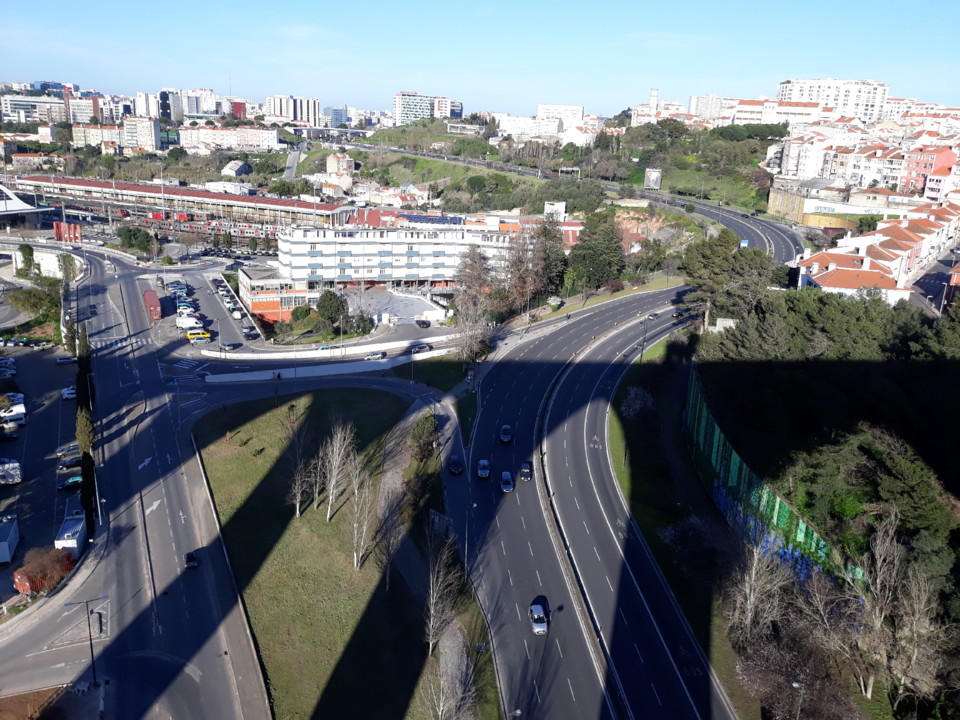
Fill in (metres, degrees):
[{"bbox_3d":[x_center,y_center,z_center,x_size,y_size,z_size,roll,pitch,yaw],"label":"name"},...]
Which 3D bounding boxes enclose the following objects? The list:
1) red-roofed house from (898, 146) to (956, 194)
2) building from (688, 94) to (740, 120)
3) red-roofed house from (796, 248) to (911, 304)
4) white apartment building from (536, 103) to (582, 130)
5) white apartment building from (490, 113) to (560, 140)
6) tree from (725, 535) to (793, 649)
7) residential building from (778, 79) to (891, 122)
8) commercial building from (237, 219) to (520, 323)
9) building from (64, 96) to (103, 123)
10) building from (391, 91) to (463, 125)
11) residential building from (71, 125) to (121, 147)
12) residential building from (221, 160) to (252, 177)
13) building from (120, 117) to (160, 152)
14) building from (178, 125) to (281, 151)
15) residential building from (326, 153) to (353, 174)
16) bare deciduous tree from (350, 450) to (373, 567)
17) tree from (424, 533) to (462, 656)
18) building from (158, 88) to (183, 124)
[{"bbox_3d":[173.000,-73.688,290.000,11.000,18.000,14.000,-3,18,-17],"label":"red-roofed house"},{"bbox_3d":[240.572,-257.686,770.000,48.000,27.000,15.000,6,18,12],"label":"building"},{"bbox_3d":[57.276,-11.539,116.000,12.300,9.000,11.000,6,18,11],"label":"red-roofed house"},{"bbox_3d":[83.630,-249.840,778.200,48.000,27.880,16.000,6,16,12],"label":"white apartment building"},{"bbox_3d":[39.775,-203.221,655.000,58.000,23.000,15.000,5,18,8],"label":"white apartment building"},{"bbox_3d":[30.160,25.330,81.100,6.100,13.400,6.000,2,16,0],"label":"tree"},{"bbox_3d":[272.255,-198.405,582.000,78.000,36.000,30.000,12,20,28],"label":"residential building"},{"bbox_3d":[-25.970,-25.030,206.400,74.000,23.400,22.000,-2,17,-14],"label":"commercial building"},{"bbox_3d":[-385.179,-241.676,728.000,25.000,26.000,15.000,0,18,-8],"label":"building"},{"bbox_3d":[-59.389,-279.972,835.000,68.000,35.000,20.000,-11,22,-35],"label":"building"},{"bbox_3d":[-294.930,-173.910,584.140,38.000,16.510,12.000,2,16,0],"label":"residential building"},{"bbox_3d":[-142.180,-111.140,437.590,10.000,8.320,16.000,8,17,17],"label":"residential building"},{"bbox_3d":[-282.624,-187.709,624.000,24.000,28.000,13.000,1,18,-4],"label":"building"},{"bbox_3d":[-195.692,-174.623,588.000,73.000,17.000,12.000,-1,18,-11],"label":"building"},{"bbox_3d":[-84.490,-118.700,452.610,8.600,12.230,13.000,13,19,33],"label":"residential building"},{"bbox_3d":[-14.510,18.730,91.690,3.090,15.490,3.090,2,16,0],"label":"bare deciduous tree"},{"bbox_3d":[-3.820,24.550,78.350,3.860,14.500,3.860,2,16,0],"label":"tree"},{"bbox_3d":[-333.170,-273.710,810.770,13.000,34.590,22.000,5,16,8],"label":"building"}]

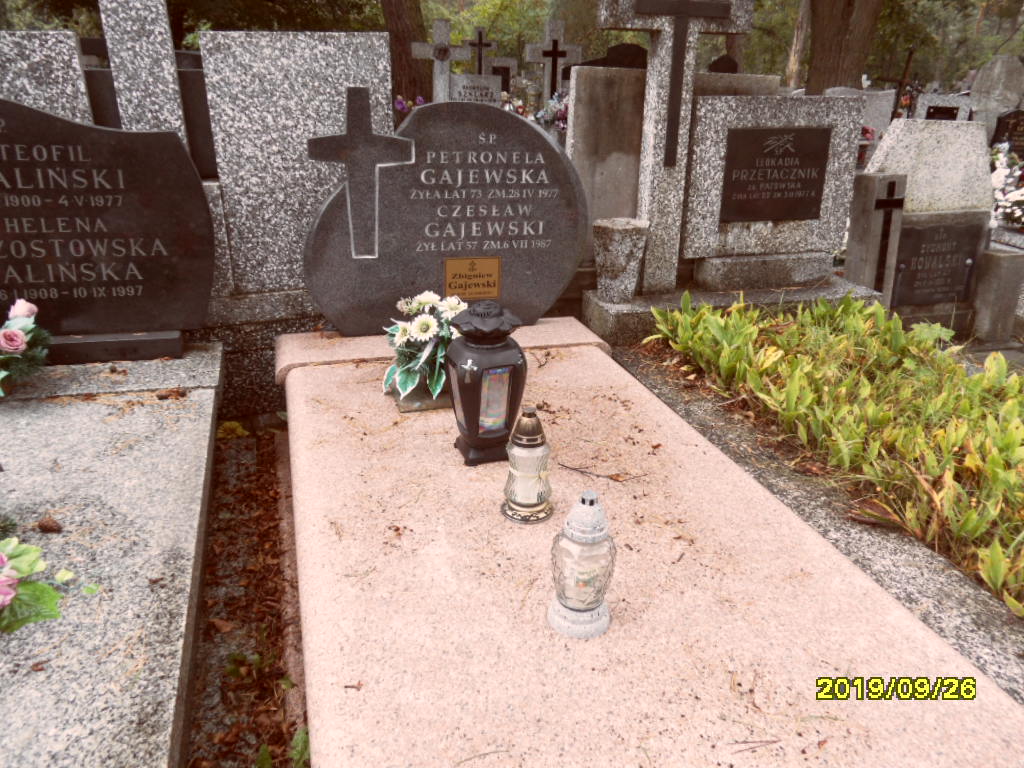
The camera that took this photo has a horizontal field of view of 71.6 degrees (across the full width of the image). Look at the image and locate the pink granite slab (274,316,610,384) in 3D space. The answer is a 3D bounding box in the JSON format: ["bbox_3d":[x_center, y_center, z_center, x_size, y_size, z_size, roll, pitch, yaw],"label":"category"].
[{"bbox_3d":[-0.228,-0.111,2.283,1.000,0.058,0.290,-5,24,-12],"label":"pink granite slab"}]

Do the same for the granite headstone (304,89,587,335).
[{"bbox_3d":[-0.198,-0.537,2.259,0.888,0.745,0.070,-5,24,-12],"label":"granite headstone"}]

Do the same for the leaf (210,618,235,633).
[{"bbox_3d":[-0.596,0.492,1.458,0.047,0.013,0.034,-5,22,-15],"label":"leaf"}]

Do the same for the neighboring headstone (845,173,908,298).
[{"bbox_3d":[1.700,-0.640,3.350,0.162,0.670,0.145,-6,19,-15],"label":"neighboring headstone"}]

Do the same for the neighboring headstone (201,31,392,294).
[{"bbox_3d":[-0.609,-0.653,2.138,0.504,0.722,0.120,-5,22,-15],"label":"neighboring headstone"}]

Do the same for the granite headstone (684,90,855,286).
[{"bbox_3d":[0.908,-0.705,2.608,0.667,0.648,0.150,-5,22,-15],"label":"granite headstone"}]

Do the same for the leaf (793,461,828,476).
[{"bbox_3d":[0.802,0.222,1.898,0.070,0.020,0.050,-6,24,-15],"label":"leaf"}]

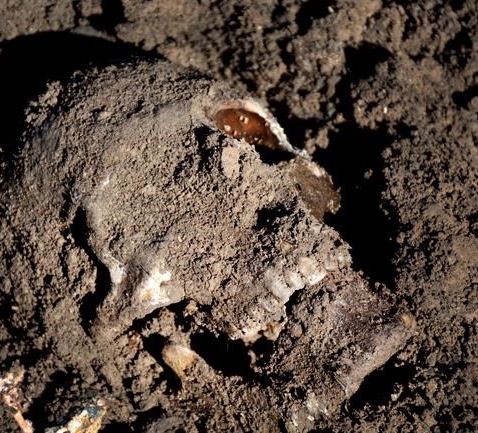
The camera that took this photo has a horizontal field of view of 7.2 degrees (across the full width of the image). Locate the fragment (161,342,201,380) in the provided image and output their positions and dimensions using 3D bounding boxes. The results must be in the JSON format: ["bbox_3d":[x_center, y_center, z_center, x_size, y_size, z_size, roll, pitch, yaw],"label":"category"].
[{"bbox_3d":[-0.030,0.073,1.920,0.021,0.012,0.015,35,56,28],"label":"fragment"}]

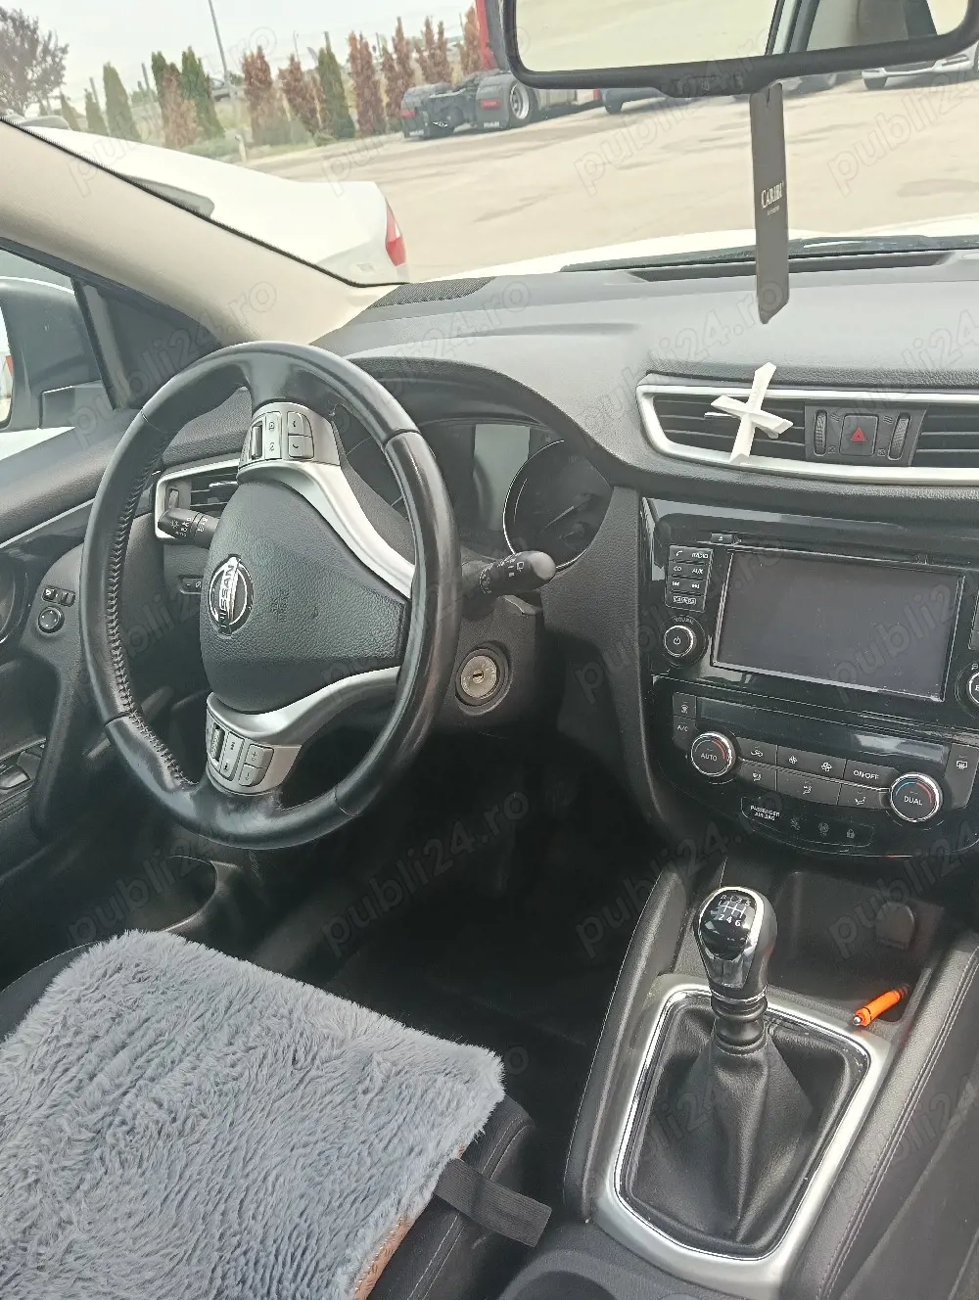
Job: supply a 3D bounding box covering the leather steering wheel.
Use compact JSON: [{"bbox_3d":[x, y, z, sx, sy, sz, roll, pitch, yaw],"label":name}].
[{"bbox_3d":[-0.164,-0.042,0.778,0.370,0.370,0.090,10,5,31],"label":"leather steering wheel"}]

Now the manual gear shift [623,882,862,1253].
[{"bbox_3d":[0.142,0.243,0.636,0.142,0.187,0.148,10,43,31],"label":"manual gear shift"}]

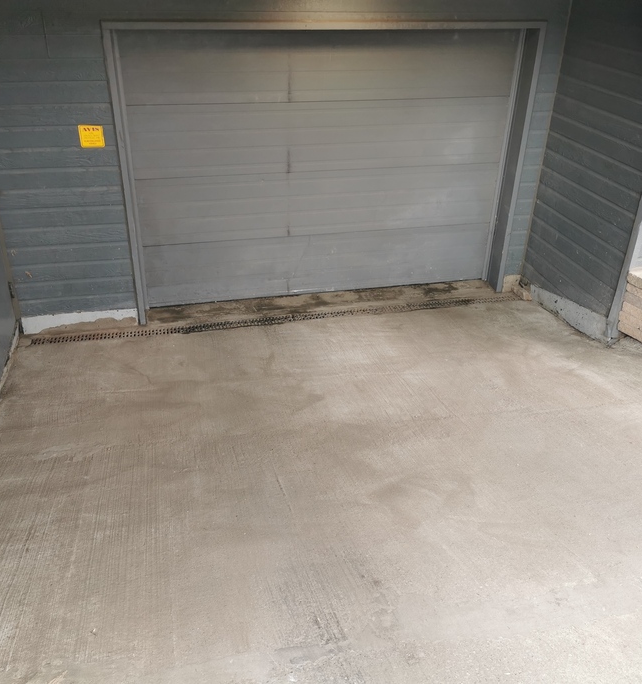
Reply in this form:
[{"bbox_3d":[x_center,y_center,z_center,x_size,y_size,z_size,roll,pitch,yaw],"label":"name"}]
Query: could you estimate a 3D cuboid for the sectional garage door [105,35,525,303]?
[{"bbox_3d":[0.044,-1.358,5.681,3.000,2.120,0.060,-6,31,-12],"label":"sectional garage door"}]

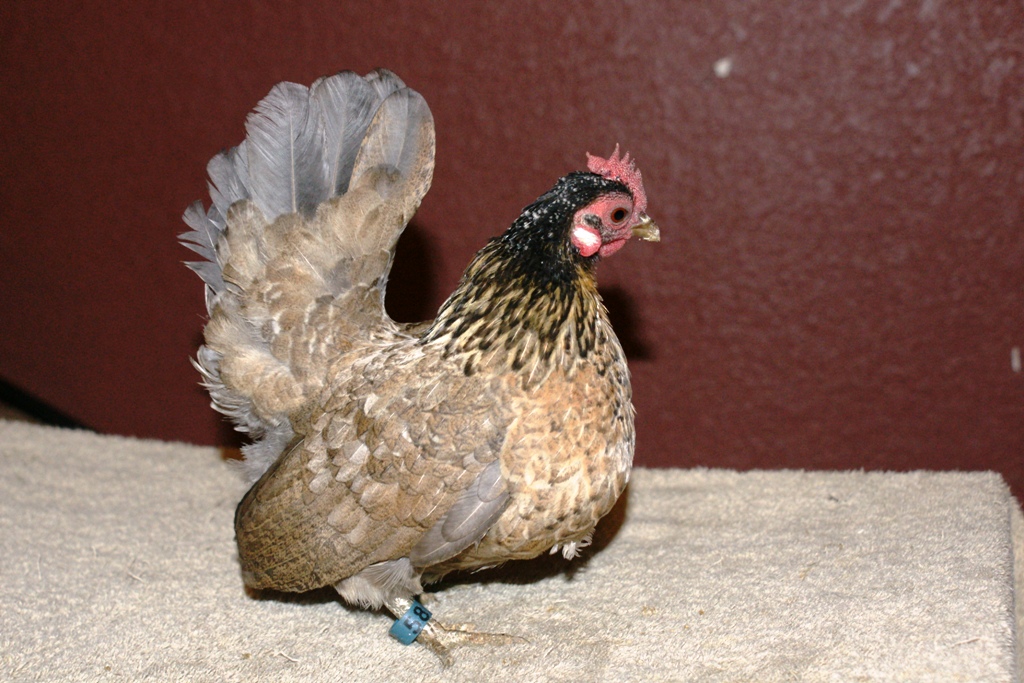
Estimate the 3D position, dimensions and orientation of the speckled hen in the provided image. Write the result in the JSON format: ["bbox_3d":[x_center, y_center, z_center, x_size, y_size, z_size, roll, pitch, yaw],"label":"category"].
[{"bbox_3d":[-0.048,0.012,0.930,0.240,0.286,0.135,3,13,14],"label":"speckled hen"}]

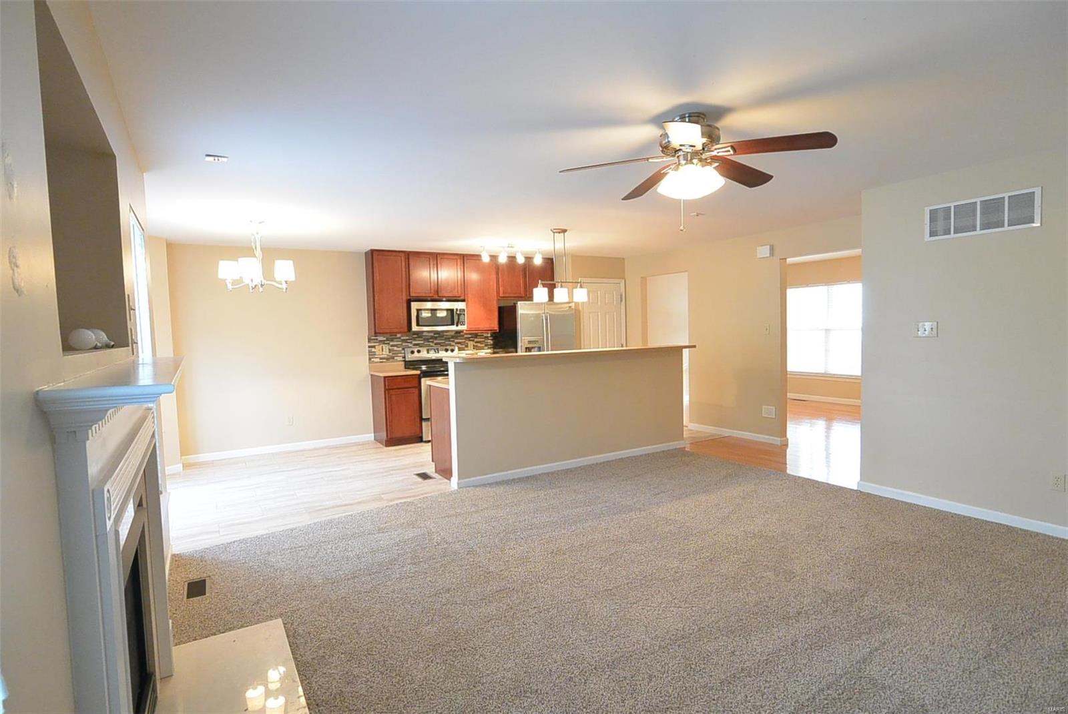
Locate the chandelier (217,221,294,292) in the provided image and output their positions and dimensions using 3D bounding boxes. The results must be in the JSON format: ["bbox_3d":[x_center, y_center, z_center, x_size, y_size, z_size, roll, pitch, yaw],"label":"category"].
[{"bbox_3d":[-2.532,-0.912,4.894,0.610,0.632,0.610,-3,4,-30],"label":"chandelier"}]

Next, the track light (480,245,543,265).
[{"bbox_3d":[-0.264,-1.236,6.437,0.860,0.230,0.130,-3,4,-31],"label":"track light"}]

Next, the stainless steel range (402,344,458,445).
[{"bbox_3d":[-1.235,0.473,7.146,0.762,1.180,0.690,-3,4,-31],"label":"stainless steel range"}]

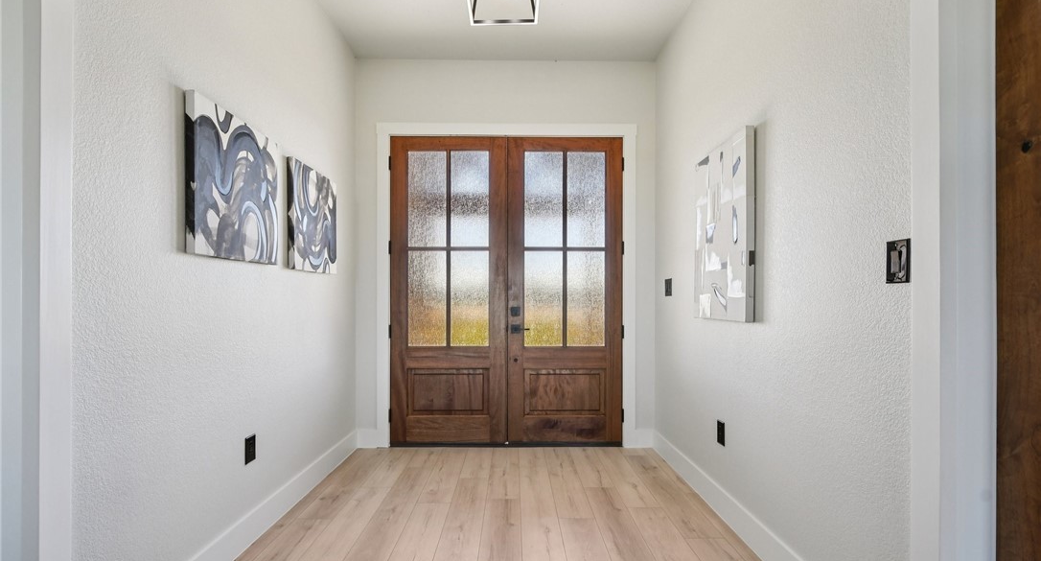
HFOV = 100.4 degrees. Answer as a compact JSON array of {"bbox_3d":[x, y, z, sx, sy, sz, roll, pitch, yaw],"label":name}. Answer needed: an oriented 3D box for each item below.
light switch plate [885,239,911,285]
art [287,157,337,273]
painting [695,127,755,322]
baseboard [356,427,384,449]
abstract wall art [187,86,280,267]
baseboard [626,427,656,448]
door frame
[{"bbox_3d":[1.098,-0.053,1.261,0.009,0.125,0.077,0,-2,-1],"label":"light switch plate"},{"bbox_3d":[-1.259,-0.365,2.658,0.036,0.628,0.569,0,-2,-1],"label":"art"},{"bbox_3d":[1.066,-0.247,2.305,0.040,0.918,0.568,0,-2,-1],"label":"painting"},{"bbox_3d":[-1.176,1.240,3.395,0.222,0.154,0.020,0,-2,-1],"label":"baseboard"},{"bbox_3d":[-1.248,-0.400,1.925,0.036,0.622,0.590,0,-2,-1],"label":"abstract wall art"},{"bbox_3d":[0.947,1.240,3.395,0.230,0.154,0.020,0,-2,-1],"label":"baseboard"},{"bbox_3d":[-0.106,0.042,3.445,2.055,2.556,0.120,0,-2,-1],"label":"door frame"}]

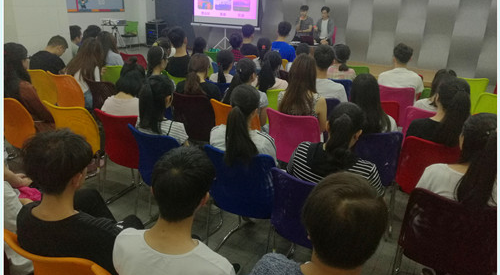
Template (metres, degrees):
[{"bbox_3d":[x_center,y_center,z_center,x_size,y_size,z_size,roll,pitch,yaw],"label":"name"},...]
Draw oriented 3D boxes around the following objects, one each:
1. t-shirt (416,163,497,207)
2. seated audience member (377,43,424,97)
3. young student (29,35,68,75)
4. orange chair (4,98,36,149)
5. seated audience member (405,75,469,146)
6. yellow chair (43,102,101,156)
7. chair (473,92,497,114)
[{"bbox_3d":[1.031,0.318,1.947,0.440,0.520,0.280,9,21,19],"label":"t-shirt"},{"bbox_3d":[1.523,-0.364,4.193,0.500,1.280,0.740,8,21,13],"label":"seated audience member"},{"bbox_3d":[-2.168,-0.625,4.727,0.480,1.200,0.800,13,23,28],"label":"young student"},{"bbox_3d":[-1.918,-0.010,3.557,0.470,0.860,0.560,12,22,26],"label":"orange chair"},{"bbox_3d":[1.320,0.115,2.870,0.460,1.170,0.750,8,21,15],"label":"seated audience member"},{"bbox_3d":[-1.295,0.083,3.264,0.480,0.830,0.550,10,22,20],"label":"yellow chair"},{"bbox_3d":[2.558,-0.078,4.205,0.470,0.860,0.560,8,21,16],"label":"chair"}]

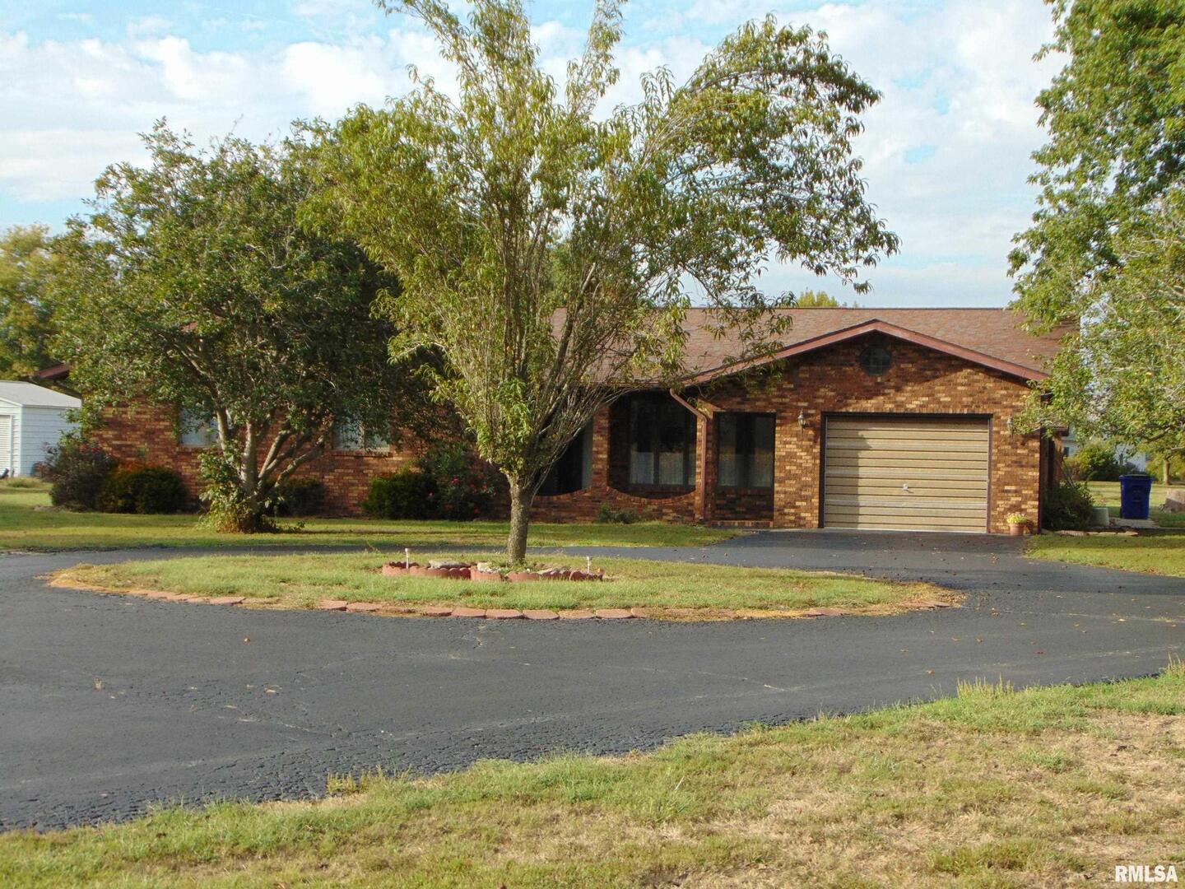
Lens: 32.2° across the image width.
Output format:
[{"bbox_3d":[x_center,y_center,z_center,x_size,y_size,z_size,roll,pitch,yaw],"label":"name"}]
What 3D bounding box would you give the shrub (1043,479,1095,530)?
[{"bbox_3d":[9.578,1.201,41.300,1.100,1.020,1.100,1,0,12],"label":"shrub"}]

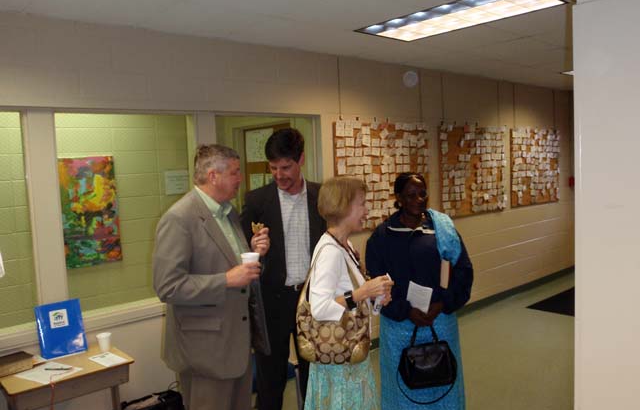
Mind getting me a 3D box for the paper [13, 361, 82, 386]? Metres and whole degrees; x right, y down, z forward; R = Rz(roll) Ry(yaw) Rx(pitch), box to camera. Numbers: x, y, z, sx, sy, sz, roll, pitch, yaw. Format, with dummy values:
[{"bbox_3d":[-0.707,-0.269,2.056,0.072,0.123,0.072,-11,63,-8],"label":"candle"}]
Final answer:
[{"bbox_3d":[-1.444,0.892,2.762,0.276,0.005,0.212,0,5,30],"label":"paper"}]

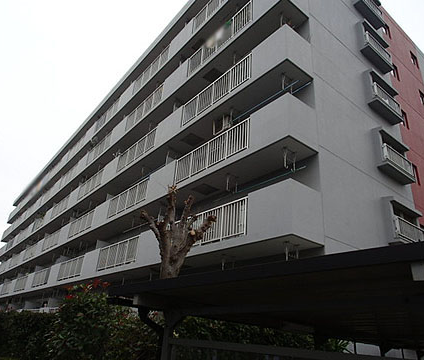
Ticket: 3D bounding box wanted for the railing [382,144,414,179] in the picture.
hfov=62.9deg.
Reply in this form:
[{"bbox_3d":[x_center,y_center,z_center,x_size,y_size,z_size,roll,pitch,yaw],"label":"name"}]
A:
[{"bbox_3d":[6.833,-0.655,12.683,2.000,0.600,0.200,22,-30,-33],"label":"railing"}]

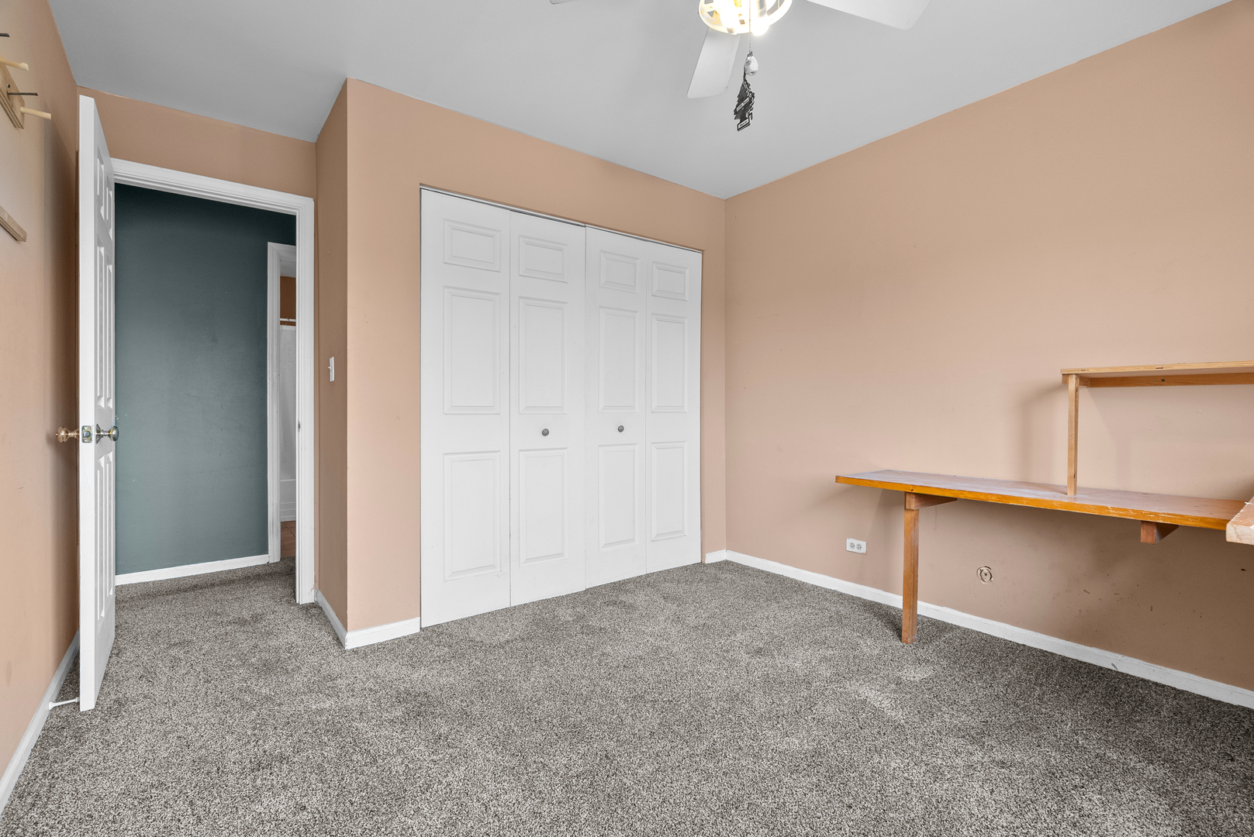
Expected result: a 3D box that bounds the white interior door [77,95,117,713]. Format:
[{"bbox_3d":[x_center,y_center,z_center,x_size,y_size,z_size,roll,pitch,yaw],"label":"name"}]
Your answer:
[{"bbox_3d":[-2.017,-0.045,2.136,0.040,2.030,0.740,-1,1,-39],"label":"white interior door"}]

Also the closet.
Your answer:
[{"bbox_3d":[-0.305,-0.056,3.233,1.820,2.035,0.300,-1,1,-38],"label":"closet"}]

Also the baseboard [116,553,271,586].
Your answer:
[{"bbox_3d":[-2.658,0.927,3.414,0.790,0.065,0.020,-1,1,-38],"label":"baseboard"}]

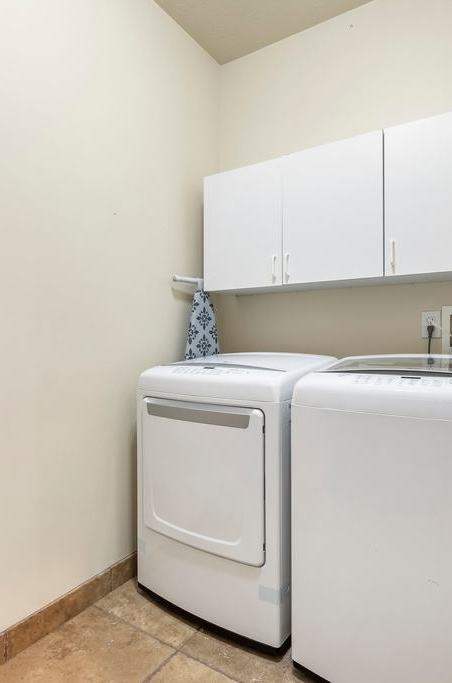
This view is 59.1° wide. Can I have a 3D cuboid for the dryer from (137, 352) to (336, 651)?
[{"bbox_3d":[0.077,0.575,1.851,0.686,1.020,0.720,0,0,32],"label":"dryer"}]

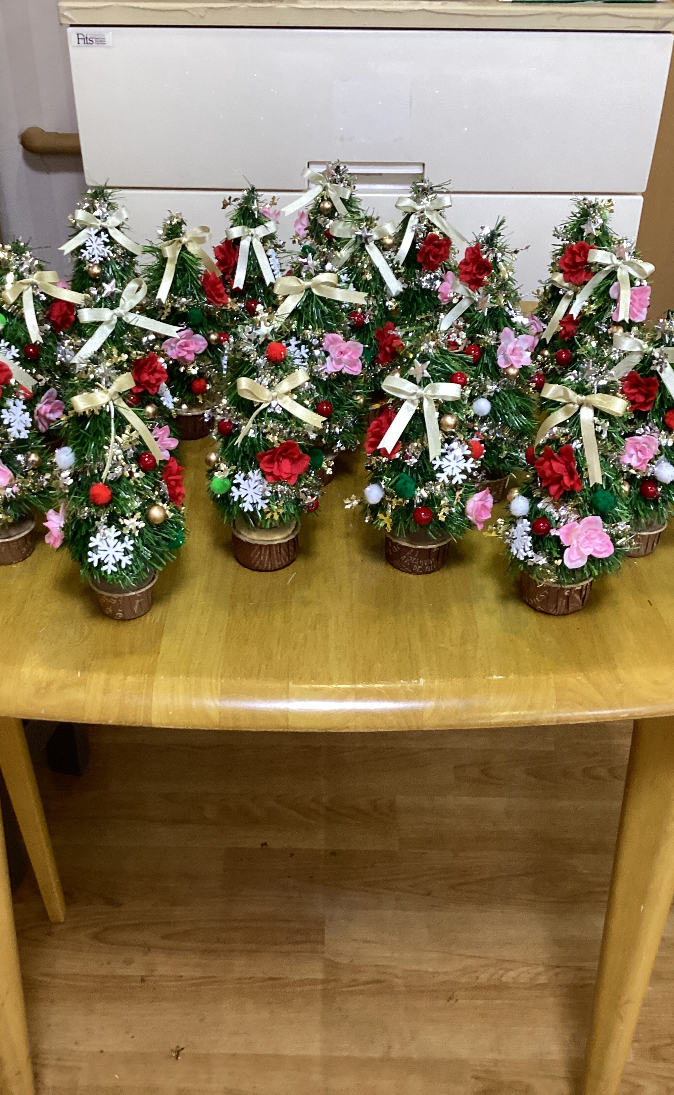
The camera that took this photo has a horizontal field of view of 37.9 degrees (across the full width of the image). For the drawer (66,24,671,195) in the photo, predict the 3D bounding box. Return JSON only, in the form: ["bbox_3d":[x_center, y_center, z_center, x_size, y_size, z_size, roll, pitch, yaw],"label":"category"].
[{"bbox_3d":[0.039,-0.653,1.402,0.735,0.185,0.390,0,33,-1],"label":"drawer"}]

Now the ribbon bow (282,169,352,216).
[{"bbox_3d":[-0.024,-0.411,1.137,0.081,0.056,0.025,9,25,12],"label":"ribbon bow"}]

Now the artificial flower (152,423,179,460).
[{"bbox_3d":[-0.122,-0.073,0.676,0.018,0.031,0.032,10,32,36],"label":"artificial flower"}]

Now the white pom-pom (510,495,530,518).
[{"bbox_3d":[0.127,-0.029,0.680,0.015,0.015,0.015,1,33,0],"label":"white pom-pom"}]

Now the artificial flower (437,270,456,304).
[{"bbox_3d":[0.121,-0.275,1.035,0.030,0.033,0.020,-10,23,-16],"label":"artificial flower"}]

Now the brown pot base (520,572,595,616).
[{"bbox_3d":[0.171,0.027,0.758,0.055,0.033,0.055,1,33,0],"label":"brown pot base"}]

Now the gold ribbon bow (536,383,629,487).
[{"bbox_3d":[0.171,-0.079,0.685,0.066,0.075,0.024,1,24,-1],"label":"gold ribbon bow"}]

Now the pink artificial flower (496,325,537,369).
[{"bbox_3d":[0.146,-0.163,0.800,0.034,0.035,0.019,-7,19,-12],"label":"pink artificial flower"}]

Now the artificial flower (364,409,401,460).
[{"bbox_3d":[0.033,-0.083,0.710,0.018,0.036,0.034,-11,33,-39],"label":"artificial flower"}]

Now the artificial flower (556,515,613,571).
[{"bbox_3d":[0.172,-0.004,0.680,0.042,0.041,0.022,0,15,-2],"label":"artificial flower"}]

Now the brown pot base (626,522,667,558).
[{"bbox_3d":[0.258,-0.015,0.854,0.053,0.028,0.053,1,34,-1],"label":"brown pot base"}]

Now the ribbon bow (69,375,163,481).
[{"bbox_3d":[-0.145,-0.080,0.648,0.062,0.071,0.028,-1,21,-3],"label":"ribbon bow"}]

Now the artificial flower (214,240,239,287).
[{"bbox_3d":[-0.119,-0.307,1.058,0.022,0.045,0.040,-13,34,-39],"label":"artificial flower"}]

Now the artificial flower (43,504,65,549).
[{"bbox_3d":[-0.203,-0.015,0.705,0.020,0.035,0.037,13,32,-10],"label":"artificial flower"}]

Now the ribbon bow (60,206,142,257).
[{"bbox_3d":[-0.249,-0.334,1.036,0.084,0.053,0.024,1,24,-1],"label":"ribbon bow"}]

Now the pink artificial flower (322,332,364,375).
[{"bbox_3d":[0.004,-0.158,0.798,0.032,0.033,0.018,-5,19,-10],"label":"pink artificial flower"}]

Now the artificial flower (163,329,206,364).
[{"bbox_3d":[-0.144,-0.190,0.925,0.043,0.037,0.024,1,18,0],"label":"artificial flower"}]

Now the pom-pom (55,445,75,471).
[{"bbox_3d":[-0.182,-0.060,0.655,0.015,0.016,0.015,-9,34,-15],"label":"pom-pom"}]

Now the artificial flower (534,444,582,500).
[{"bbox_3d":[0.157,-0.054,0.698,0.035,0.040,0.020,12,20,16],"label":"artificial flower"}]

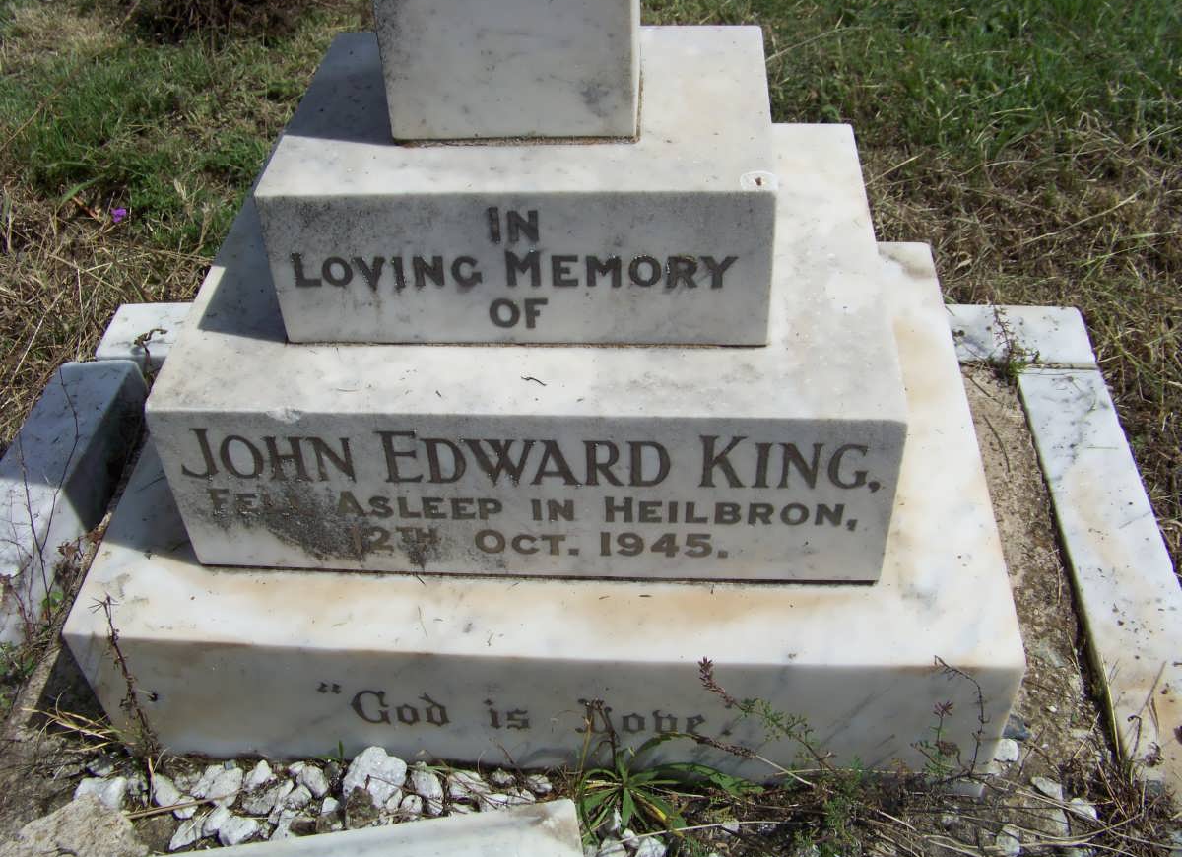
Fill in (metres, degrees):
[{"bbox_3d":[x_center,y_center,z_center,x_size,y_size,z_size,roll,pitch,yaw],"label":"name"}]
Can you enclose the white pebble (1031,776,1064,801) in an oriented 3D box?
[{"bbox_3d":[0.348,0.274,0.938,0.025,0.014,0.015,18,46,22],"label":"white pebble"}]

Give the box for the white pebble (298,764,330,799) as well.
[{"bbox_3d":[-0.242,0.308,1.072,0.026,0.020,0.034,1,43,5],"label":"white pebble"}]

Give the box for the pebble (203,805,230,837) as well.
[{"bbox_3d":[-0.288,0.303,0.946,0.016,0.017,0.026,15,45,19],"label":"pebble"}]

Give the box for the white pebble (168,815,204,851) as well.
[{"bbox_3d":[-0.309,0.310,0.940,0.029,0.017,0.017,-21,45,-19],"label":"white pebble"}]

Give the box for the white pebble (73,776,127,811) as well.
[{"bbox_3d":[-0.385,0.288,0.966,0.041,0.024,0.028,-3,42,0],"label":"white pebble"}]

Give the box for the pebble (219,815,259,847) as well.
[{"bbox_3d":[-0.269,0.306,0.940,0.029,0.019,0.022,-21,45,-18],"label":"pebble"}]

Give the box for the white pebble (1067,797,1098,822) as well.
[{"bbox_3d":[0.411,0.318,1.028,0.026,0.017,0.020,1,43,5],"label":"white pebble"}]

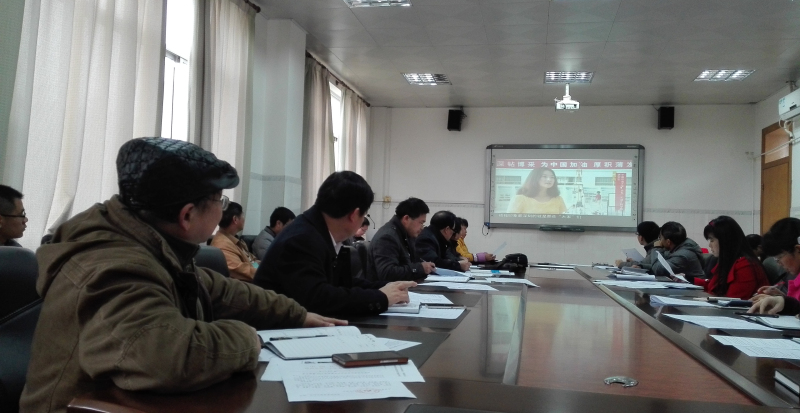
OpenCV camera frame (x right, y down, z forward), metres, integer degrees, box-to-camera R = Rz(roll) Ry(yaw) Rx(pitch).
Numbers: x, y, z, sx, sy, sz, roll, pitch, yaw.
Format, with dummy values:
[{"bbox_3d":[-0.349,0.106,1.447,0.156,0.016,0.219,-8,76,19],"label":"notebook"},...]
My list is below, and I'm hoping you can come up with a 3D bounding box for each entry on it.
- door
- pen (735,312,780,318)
[{"bbox_3d":[4.948,0.219,7.491,0.080,2.651,0.950,2,-3,13],"label":"door"},{"bbox_3d":[1.188,0.363,1.905,0.135,0.012,0.012,1,-3,29],"label":"pen"}]

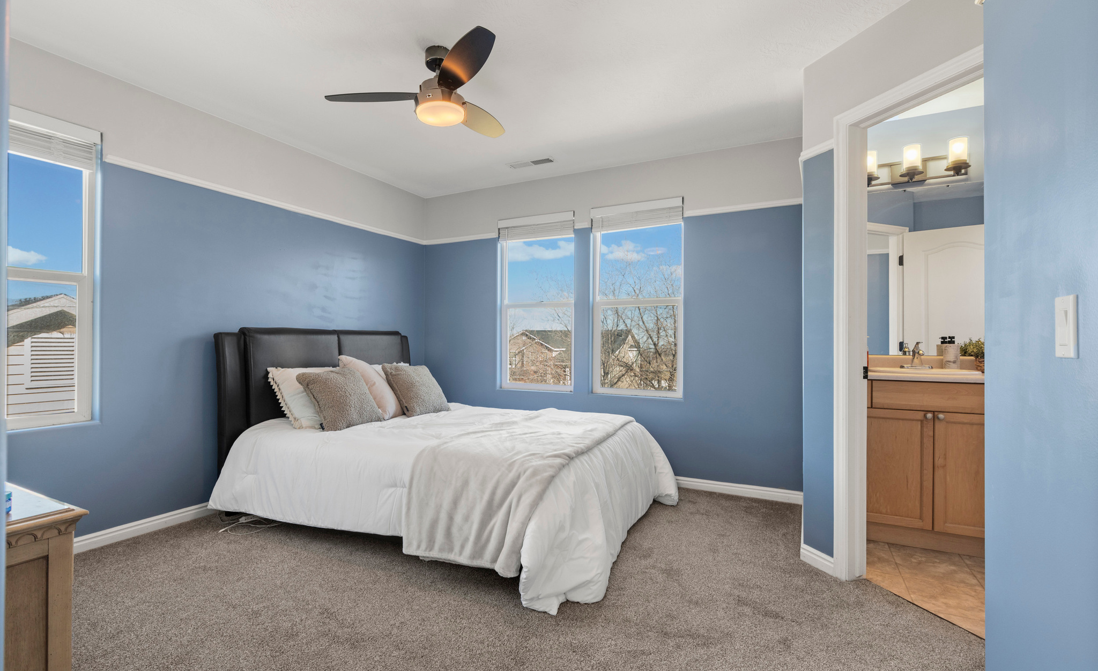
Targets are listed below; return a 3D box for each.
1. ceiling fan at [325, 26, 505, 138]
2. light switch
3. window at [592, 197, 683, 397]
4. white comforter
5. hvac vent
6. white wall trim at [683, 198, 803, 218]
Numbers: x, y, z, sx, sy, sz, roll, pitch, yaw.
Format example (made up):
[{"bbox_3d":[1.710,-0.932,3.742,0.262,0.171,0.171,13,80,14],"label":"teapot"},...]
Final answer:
[{"bbox_3d":[-0.485,-1.173,2.401,1.000,0.336,0.900,0,-1,27],"label":"ceiling fan"},{"bbox_3d":[0.948,-0.015,0.895,0.009,0.114,0.070,0,-1,27],"label":"light switch"},{"bbox_3d":[0.681,-0.277,3.808,0.730,1.490,0.100,0,-1,27],"label":"window"},{"bbox_3d":[-0.529,0.818,3.062,2.280,0.570,1.680,0,-1,27],"label":"white comforter"},{"bbox_3d":[-0.129,-1.317,3.758,0.385,0.014,0.145,0,-1,27],"label":"hvac vent"},{"bbox_3d":[1.343,-0.899,3.436,0.775,0.045,0.020,0,-1,27],"label":"white wall trim"}]

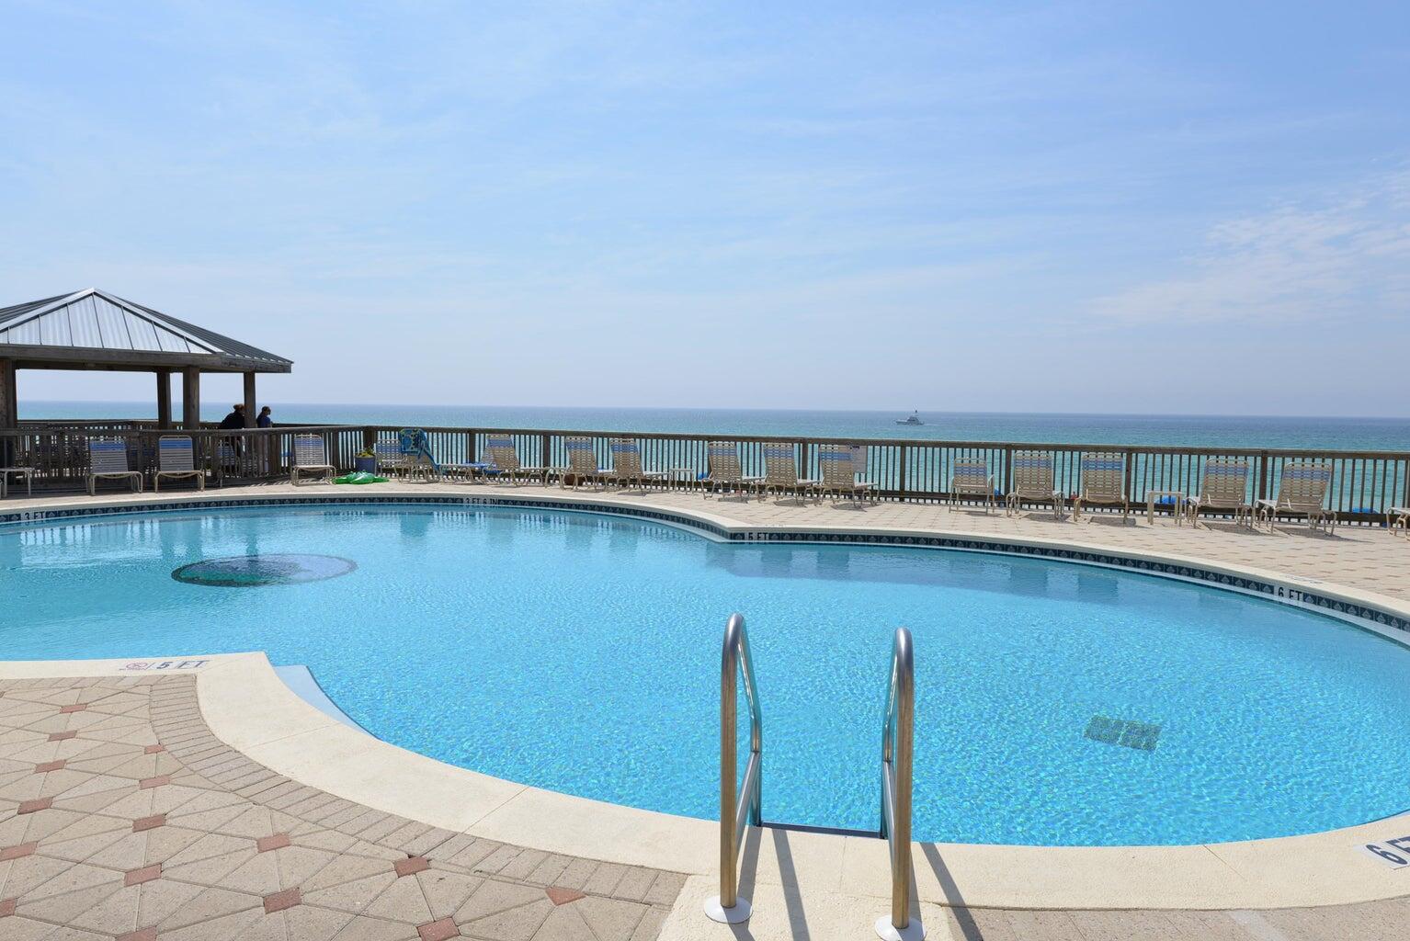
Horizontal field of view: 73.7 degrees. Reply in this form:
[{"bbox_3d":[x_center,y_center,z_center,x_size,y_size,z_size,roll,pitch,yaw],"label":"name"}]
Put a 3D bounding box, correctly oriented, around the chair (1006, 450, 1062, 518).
[{"bbox_3d":[4.895,0.184,13.840,0.690,0.950,1.280,3,4,26],"label":"chair"}]

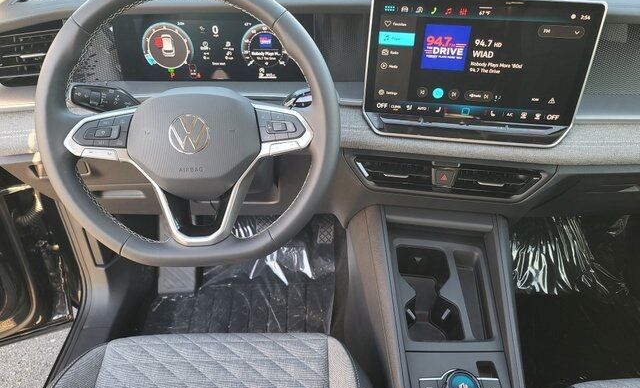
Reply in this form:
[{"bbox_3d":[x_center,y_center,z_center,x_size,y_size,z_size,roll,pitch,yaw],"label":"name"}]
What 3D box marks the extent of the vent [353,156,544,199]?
[{"bbox_3d":[0.229,-0.030,0.825,0.330,0.058,0.040,5,27,7],"label":"vent"}]

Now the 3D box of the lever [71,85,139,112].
[{"bbox_3d":[-0.282,-0.126,0.622,0.106,0.039,0.030,5,11,-2],"label":"lever"}]

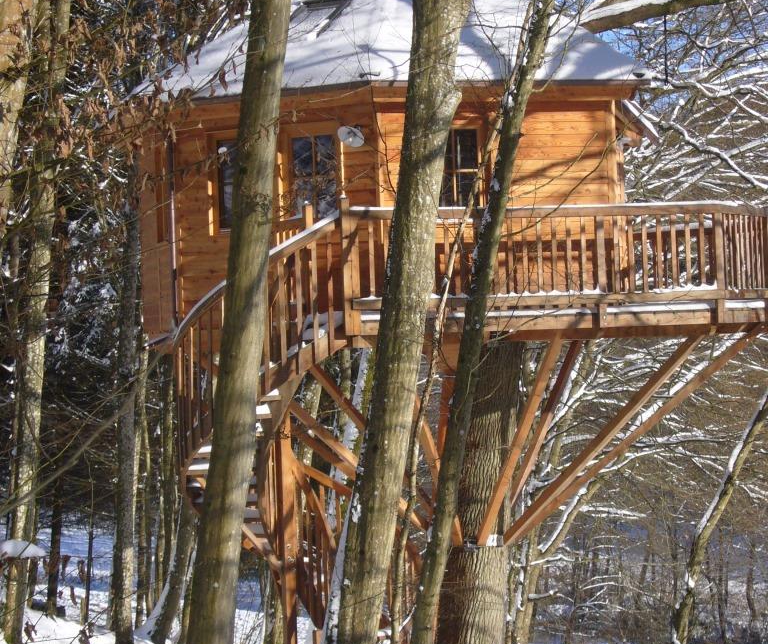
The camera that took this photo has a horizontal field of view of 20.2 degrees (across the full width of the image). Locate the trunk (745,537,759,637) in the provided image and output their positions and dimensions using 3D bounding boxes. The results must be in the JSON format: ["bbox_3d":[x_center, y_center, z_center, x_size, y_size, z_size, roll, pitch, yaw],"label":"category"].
[{"bbox_3d":[7.488,5.389,44.000,0.250,2.200,0.250,-2,-1,0],"label":"trunk"}]

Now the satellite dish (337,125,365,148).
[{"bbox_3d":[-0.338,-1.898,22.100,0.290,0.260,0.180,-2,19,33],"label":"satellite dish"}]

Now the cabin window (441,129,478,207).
[{"bbox_3d":[0.728,-1.533,22.300,0.580,0.930,0.100,-2,-1,-19],"label":"cabin window"}]

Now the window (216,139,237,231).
[{"bbox_3d":[-1.556,-1.460,23.100,0.600,0.950,0.100,-3,-1,38],"label":"window"}]

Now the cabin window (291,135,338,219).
[{"bbox_3d":[-0.735,-1.521,22.500,0.600,0.910,0.100,-3,-1,38],"label":"cabin window"}]

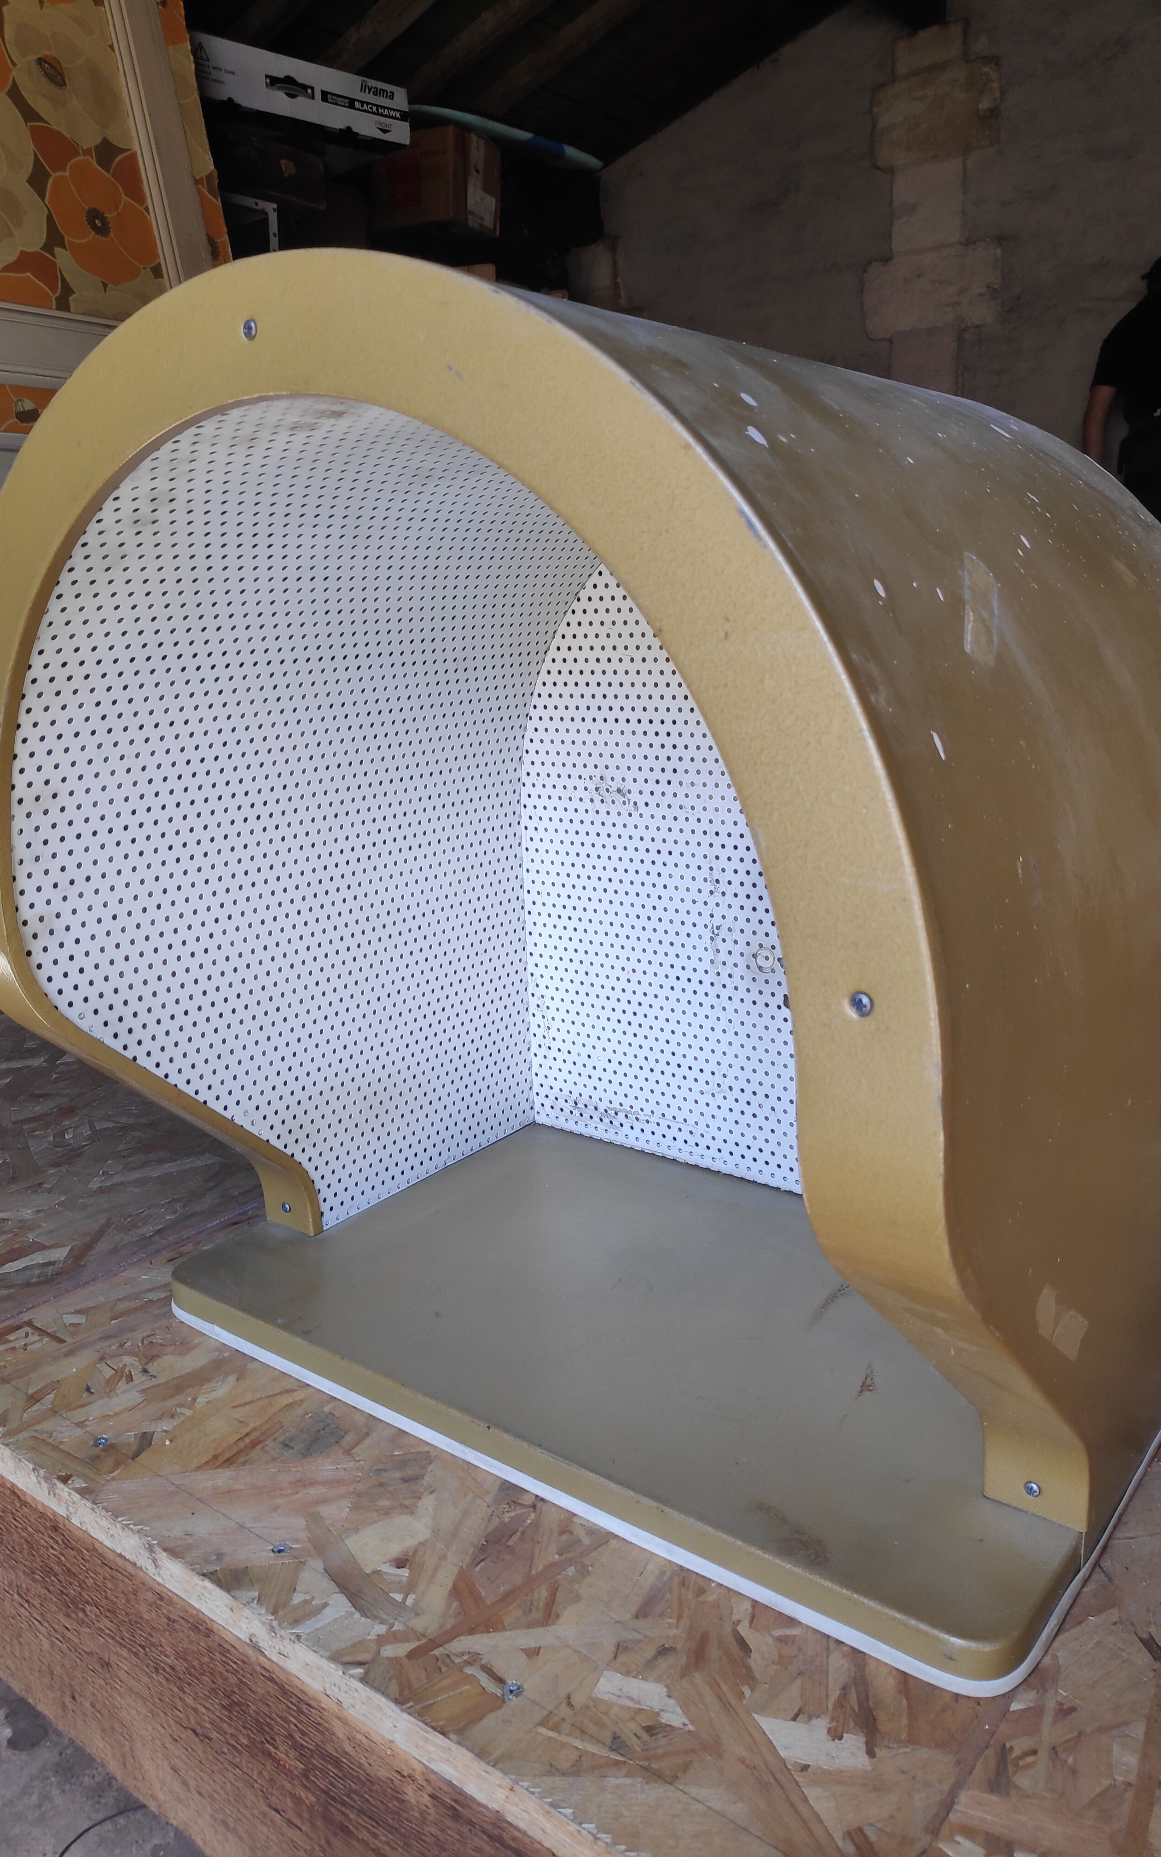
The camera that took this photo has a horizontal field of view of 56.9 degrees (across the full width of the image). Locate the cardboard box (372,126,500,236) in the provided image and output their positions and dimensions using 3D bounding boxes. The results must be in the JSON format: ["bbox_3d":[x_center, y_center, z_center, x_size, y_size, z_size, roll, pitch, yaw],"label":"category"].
[{"bbox_3d":[-0.467,-2.438,3.578,0.368,0.244,0.220,11,20,38],"label":"cardboard box"}]

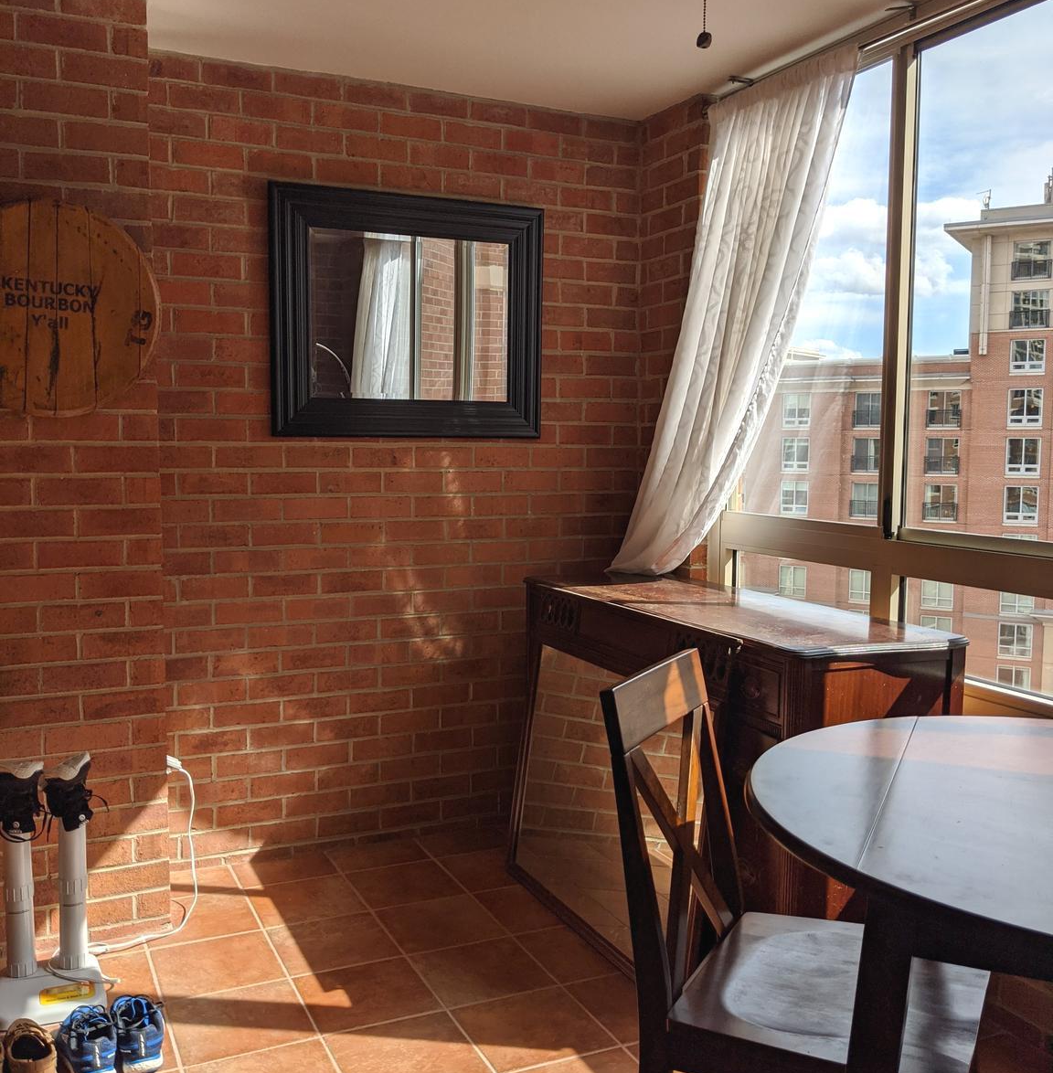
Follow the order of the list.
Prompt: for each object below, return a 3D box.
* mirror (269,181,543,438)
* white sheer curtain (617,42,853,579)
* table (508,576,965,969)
[{"bbox_3d":[-0.367,-0.707,3.548,0.932,0.774,0.045,-2,5,-25],"label":"mirror"},{"bbox_3d":[0.584,-0.575,3.337,0.180,1.500,1.080,-2,5,-25],"label":"white sheer curtain"},{"bbox_3d":[0.519,0.634,3.117,0.590,0.885,1.410,-2,5,-25],"label":"table"}]

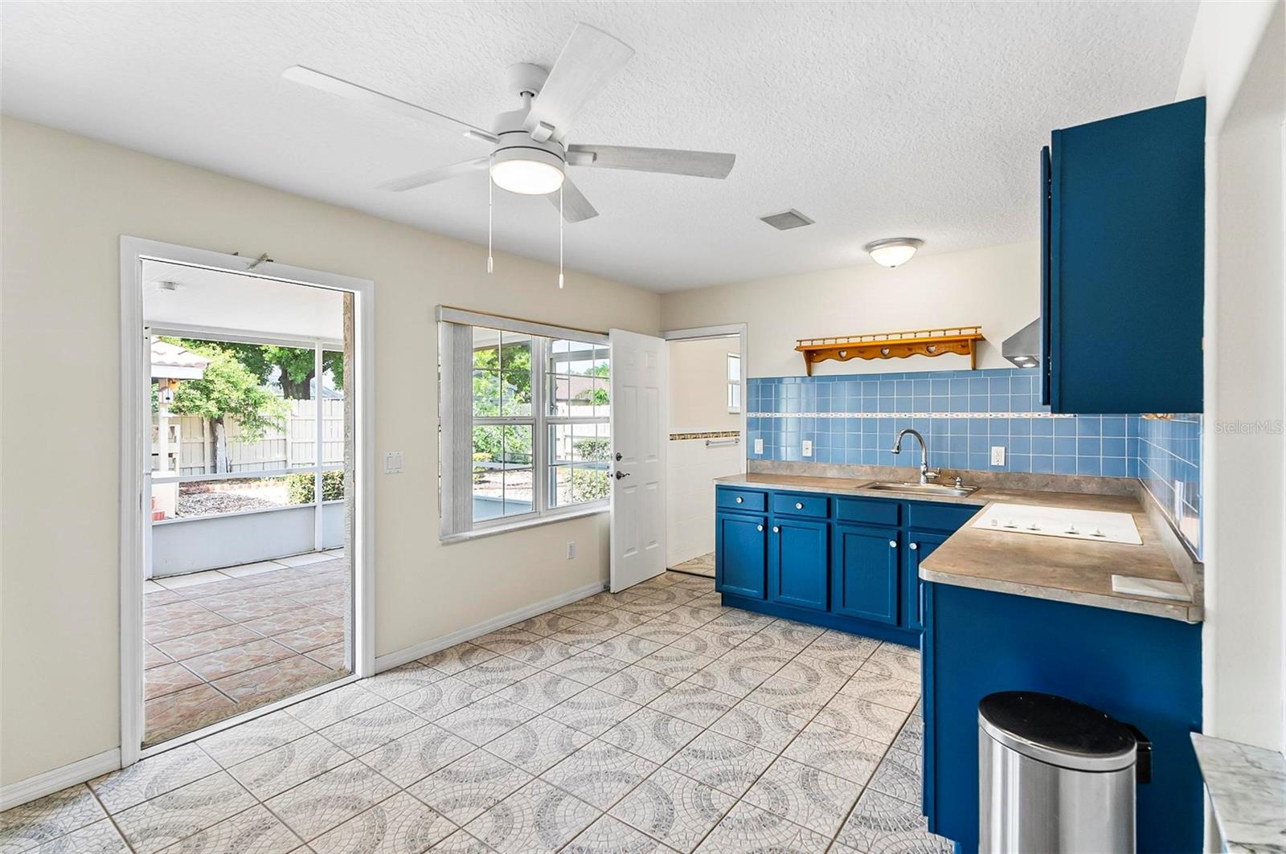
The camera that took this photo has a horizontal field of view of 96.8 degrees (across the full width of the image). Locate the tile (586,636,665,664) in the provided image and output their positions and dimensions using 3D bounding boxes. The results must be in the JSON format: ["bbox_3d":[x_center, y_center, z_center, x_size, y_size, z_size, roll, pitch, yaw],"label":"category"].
[{"bbox_3d":[-0.086,1.312,3.375,0.333,0.010,0.333,1,1,37],"label":"tile"}]

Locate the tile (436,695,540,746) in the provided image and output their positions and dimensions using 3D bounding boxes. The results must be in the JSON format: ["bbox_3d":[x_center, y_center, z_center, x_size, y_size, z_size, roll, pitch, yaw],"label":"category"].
[{"bbox_3d":[-0.707,1.326,2.591,0.335,0.010,0.335,0,1,37],"label":"tile"}]

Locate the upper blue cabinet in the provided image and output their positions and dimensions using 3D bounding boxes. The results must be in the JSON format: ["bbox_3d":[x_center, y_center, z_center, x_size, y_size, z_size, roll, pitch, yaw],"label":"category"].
[{"bbox_3d":[1.438,-0.416,1.759,0.320,0.765,0.720,0,1,37],"label":"upper blue cabinet"}]

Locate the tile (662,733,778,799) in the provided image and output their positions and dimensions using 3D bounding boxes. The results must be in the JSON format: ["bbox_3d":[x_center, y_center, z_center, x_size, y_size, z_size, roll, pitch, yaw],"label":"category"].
[{"bbox_3d":[0.305,1.323,2.256,0.333,0.010,0.333,0,0,37],"label":"tile"}]

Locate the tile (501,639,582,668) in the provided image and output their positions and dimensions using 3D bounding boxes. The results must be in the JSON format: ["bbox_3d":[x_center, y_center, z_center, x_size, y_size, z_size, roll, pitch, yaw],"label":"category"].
[{"bbox_3d":[-0.594,1.323,3.340,0.333,0.010,0.333,0,0,37],"label":"tile"}]

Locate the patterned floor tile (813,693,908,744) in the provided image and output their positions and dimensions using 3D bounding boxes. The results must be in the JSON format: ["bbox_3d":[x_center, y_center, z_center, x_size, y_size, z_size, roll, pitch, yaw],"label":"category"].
[{"bbox_3d":[0.993,1.323,2.600,0.333,0.010,0.333,0,0,37],"label":"patterned floor tile"}]

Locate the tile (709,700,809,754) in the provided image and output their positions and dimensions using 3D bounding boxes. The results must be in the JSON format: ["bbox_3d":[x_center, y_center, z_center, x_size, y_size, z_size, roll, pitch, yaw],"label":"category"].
[{"bbox_3d":[0.521,1.325,2.526,0.333,0.010,0.333,1,1,37],"label":"tile"}]

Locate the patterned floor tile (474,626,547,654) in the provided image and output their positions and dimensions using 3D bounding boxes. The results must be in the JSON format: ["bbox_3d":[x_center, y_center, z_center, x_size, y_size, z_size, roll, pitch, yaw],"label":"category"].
[{"bbox_3d":[-0.840,1.319,3.538,0.328,0.010,0.335,0,1,37],"label":"patterned floor tile"}]

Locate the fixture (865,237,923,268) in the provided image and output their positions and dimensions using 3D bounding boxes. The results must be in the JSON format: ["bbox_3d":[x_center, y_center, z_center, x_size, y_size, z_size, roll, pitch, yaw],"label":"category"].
[{"bbox_3d":[1.570,-1.060,3.570,0.370,0.135,0.370,1,1,37],"label":"fixture"}]

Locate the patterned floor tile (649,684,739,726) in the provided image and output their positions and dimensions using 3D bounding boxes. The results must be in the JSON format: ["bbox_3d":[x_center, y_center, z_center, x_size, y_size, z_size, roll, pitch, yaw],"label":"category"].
[{"bbox_3d":[0.239,1.323,2.734,0.333,0.010,0.333,0,0,37],"label":"patterned floor tile"}]

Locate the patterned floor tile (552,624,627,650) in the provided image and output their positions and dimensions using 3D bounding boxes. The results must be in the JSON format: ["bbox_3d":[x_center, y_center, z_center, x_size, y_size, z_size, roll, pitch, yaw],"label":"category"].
[{"bbox_3d":[-0.358,1.309,3.571,0.333,0.010,0.333,1,1,37],"label":"patterned floor tile"}]

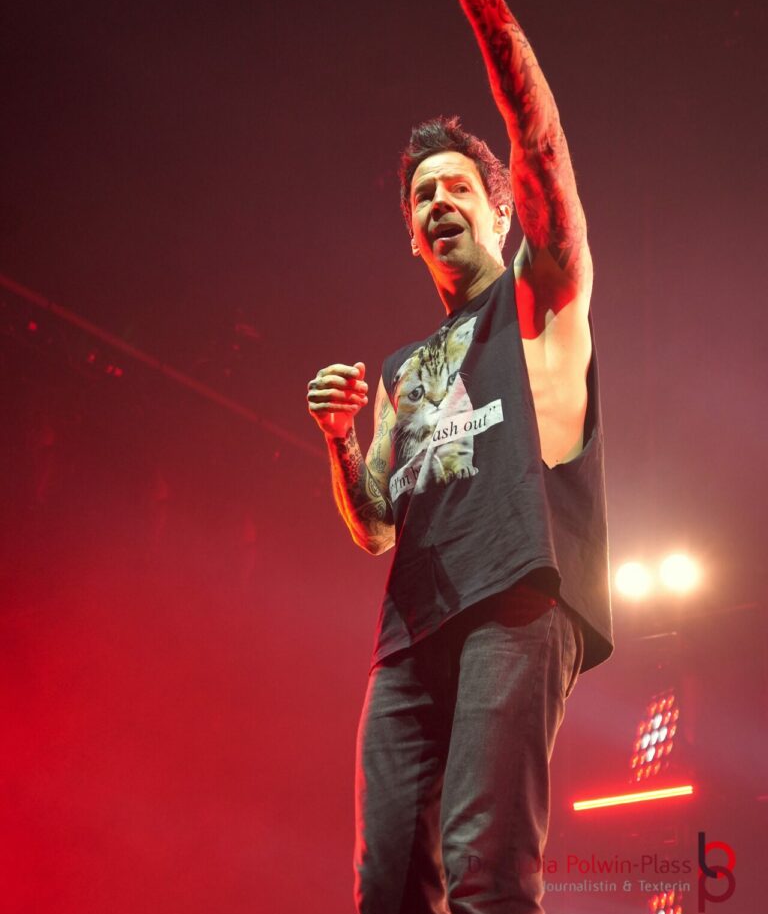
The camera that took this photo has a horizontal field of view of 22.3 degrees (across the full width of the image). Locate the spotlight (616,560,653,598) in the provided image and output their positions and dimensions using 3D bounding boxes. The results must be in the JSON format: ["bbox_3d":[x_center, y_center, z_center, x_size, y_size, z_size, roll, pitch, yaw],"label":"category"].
[{"bbox_3d":[1.547,0.766,12.100,0.240,0.240,0.240,-4,-10,11],"label":"spotlight"}]

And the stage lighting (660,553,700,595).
[{"bbox_3d":[1.802,0.710,11.900,0.260,0.260,0.240,-4,-10,11],"label":"stage lighting"}]

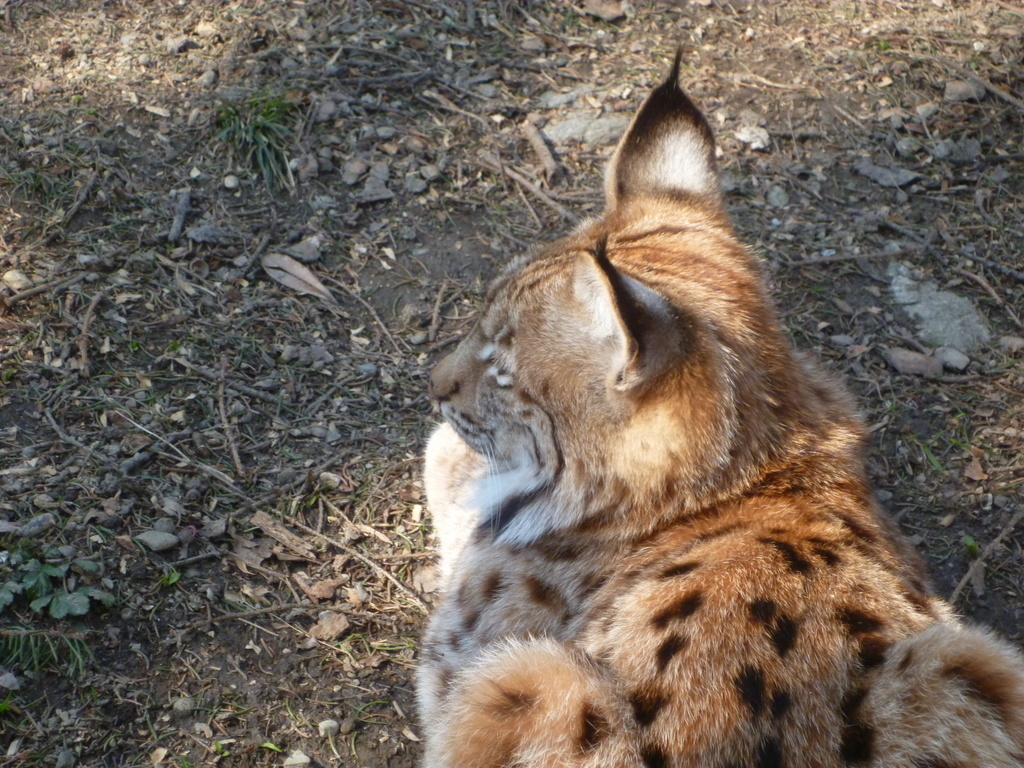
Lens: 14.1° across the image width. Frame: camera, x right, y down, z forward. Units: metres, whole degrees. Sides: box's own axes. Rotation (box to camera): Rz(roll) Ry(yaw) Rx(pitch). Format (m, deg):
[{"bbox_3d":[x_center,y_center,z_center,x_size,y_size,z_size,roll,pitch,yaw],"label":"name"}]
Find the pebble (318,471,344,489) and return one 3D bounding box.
[{"bbox_3d":[-0.157,0.083,3.595,0.022,0.011,0.013,29,48,30],"label":"pebble"}]

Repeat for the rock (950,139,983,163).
[{"bbox_3d":[0.433,-0.223,3.958,0.030,0.015,0.029,0,40,0],"label":"rock"}]

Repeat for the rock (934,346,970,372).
[{"bbox_3d":[0.375,-0.021,3.528,0.030,0.013,0.022,0,43,0],"label":"rock"}]

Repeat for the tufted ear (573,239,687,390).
[{"bbox_3d":[0.088,-0.052,3.100,0.058,0.105,0.066,-19,39,5],"label":"tufted ear"}]

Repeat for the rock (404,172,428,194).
[{"bbox_3d":[-0.080,-0.168,3.466,0.020,0.014,0.024,0,42,0],"label":"rock"}]

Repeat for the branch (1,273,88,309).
[{"bbox_3d":[-0.405,-0.083,3.595,0.074,0.010,0.014,-20,47,-20],"label":"branch"}]

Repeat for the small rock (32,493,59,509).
[{"bbox_3d":[-0.384,0.096,3.406,0.021,0.008,0.013,0,43,0],"label":"small rock"}]

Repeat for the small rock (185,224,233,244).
[{"bbox_3d":[-0.250,-0.123,3.417,0.040,0.012,0.021,0,42,0],"label":"small rock"}]

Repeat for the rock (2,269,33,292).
[{"bbox_3d":[-0.454,-0.095,3.806,0.032,0.014,0.019,24,46,26],"label":"rock"}]

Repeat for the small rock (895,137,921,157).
[{"bbox_3d":[0.380,-0.227,3.963,0.025,0.014,0.021,25,46,26],"label":"small rock"}]

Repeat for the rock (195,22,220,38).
[{"bbox_3d":[-0.284,-0.330,3.861,0.024,0.010,0.014,0,43,0],"label":"rock"}]

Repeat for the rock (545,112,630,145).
[{"bbox_3d":[0.068,-0.231,3.752,0.077,0.014,0.035,0,43,0],"label":"rock"}]

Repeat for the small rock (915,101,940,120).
[{"bbox_3d":[0.402,-0.264,4.007,0.022,0.013,0.017,0,40,0],"label":"small rock"}]

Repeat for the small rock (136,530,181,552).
[{"bbox_3d":[-0.269,0.120,3.147,0.033,0.014,0.019,0,42,0],"label":"small rock"}]

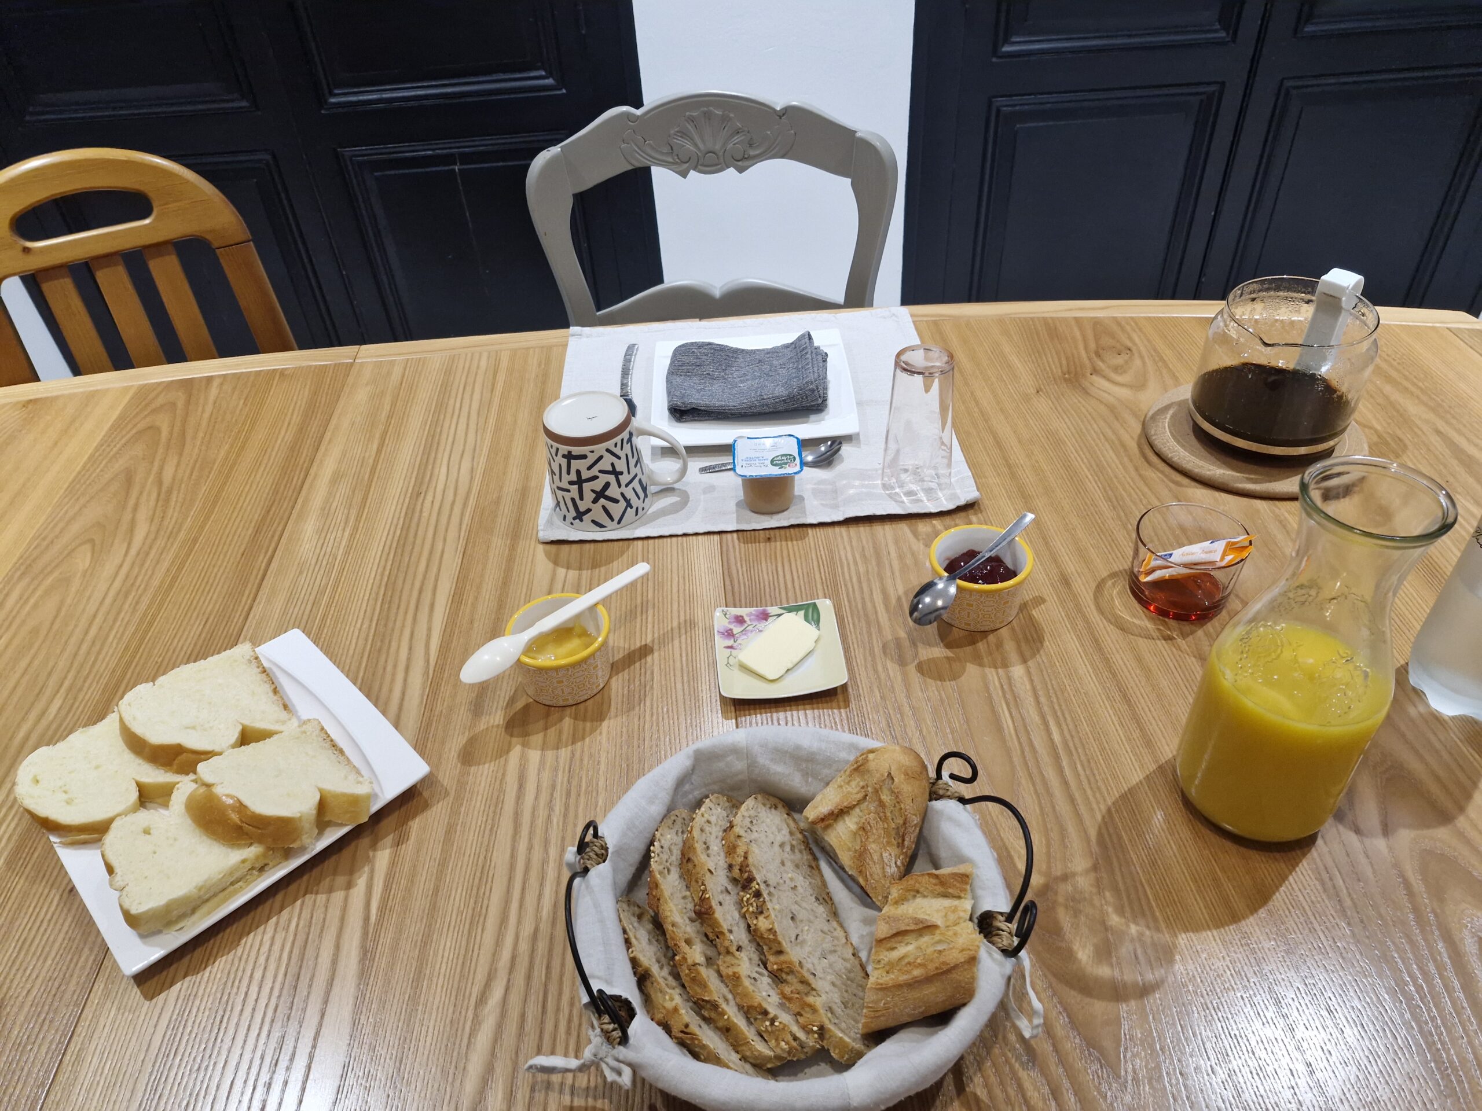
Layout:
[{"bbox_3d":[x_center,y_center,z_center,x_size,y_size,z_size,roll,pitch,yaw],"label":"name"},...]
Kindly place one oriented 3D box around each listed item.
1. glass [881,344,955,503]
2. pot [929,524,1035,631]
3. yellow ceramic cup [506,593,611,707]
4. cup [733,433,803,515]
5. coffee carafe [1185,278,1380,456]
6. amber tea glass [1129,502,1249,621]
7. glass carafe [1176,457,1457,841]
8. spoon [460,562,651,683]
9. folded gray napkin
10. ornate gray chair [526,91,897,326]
[{"bbox_3d":[0.165,-0.121,0.906,0.067,0.133,0.067,-4,40,0],"label":"glass"},{"bbox_3d":[0.193,0.021,0.798,0.082,0.050,0.082,-3,40,2],"label":"pot"},{"bbox_3d":[-0.137,0.075,0.762,0.081,0.050,0.081,-4,40,0],"label":"yellow ceramic cup"},{"bbox_3d":[0.026,-0.074,0.924,0.065,0.053,0.068,-2,40,3],"label":"cup"},{"bbox_3d":[0.506,-0.178,0.914,0.143,0.132,0.171,28,48,34],"label":"coffee carafe"},{"bbox_3d":[0.351,0.007,0.779,0.083,0.059,0.083,-4,39,0],"label":"amber tea glass"},{"bbox_3d":[0.337,0.061,0.587,0.096,0.239,0.096,-4,40,0],"label":"glass carafe"},{"bbox_3d":[-0.138,0.050,0.754,0.172,0.021,0.036,-31,46,-28],"label":"spoon"},{"bbox_3d":[0.010,-0.195,1.064,0.176,0.036,0.122,-4,39,0],"label":"folded gray napkin"},{"bbox_3d":[-0.021,-0.006,1.284,0.480,0.990,0.540,-2,40,3],"label":"ornate gray chair"}]

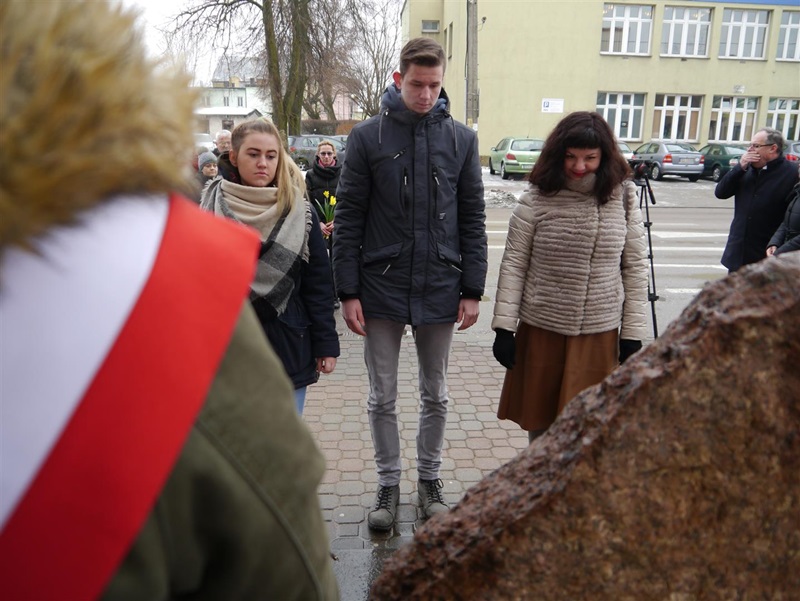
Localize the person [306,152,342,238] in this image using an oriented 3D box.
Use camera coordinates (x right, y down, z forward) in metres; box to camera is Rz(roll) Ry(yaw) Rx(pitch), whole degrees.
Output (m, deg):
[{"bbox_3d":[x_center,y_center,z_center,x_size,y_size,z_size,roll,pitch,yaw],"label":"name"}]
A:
[{"bbox_3d":[-0.700,-0.754,6.298,0.470,1.630,0.380,-1,13,-7],"label":"person"}]

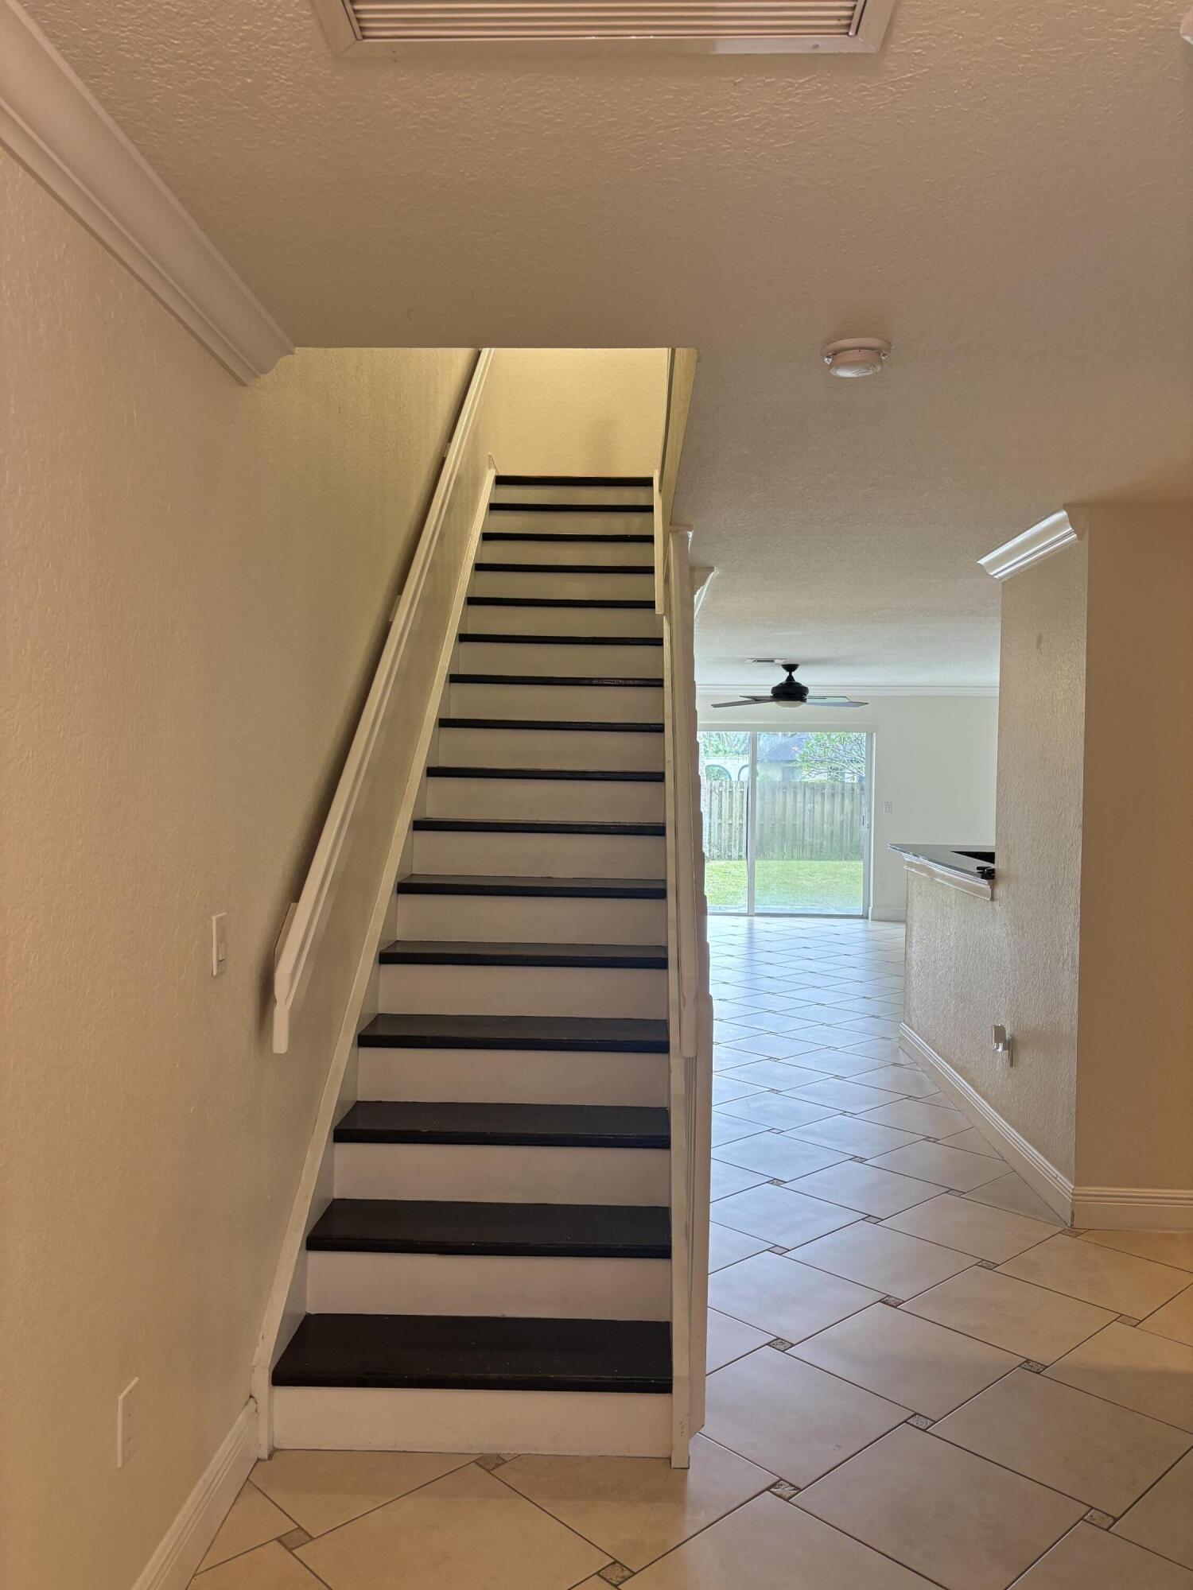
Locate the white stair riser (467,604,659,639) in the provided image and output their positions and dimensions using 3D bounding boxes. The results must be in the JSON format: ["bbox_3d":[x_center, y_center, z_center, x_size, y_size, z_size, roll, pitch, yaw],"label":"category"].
[{"bbox_3d":[-0.146,-0.766,5.398,0.872,0.159,0.019,1,1,2],"label":"white stair riser"}]

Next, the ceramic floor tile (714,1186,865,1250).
[{"bbox_3d":[0.637,1.472,4.186,0.454,0.010,0.454,0,2,-43],"label":"ceramic floor tile"}]

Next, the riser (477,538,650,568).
[{"bbox_3d":[-0.141,-1.181,5.970,0.851,0.161,0.022,1,1,2],"label":"riser"}]

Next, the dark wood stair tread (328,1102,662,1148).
[{"bbox_3d":[-0.245,0.903,3.272,0.883,0.035,0.259,1,1,2],"label":"dark wood stair tread"}]

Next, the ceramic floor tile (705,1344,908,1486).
[{"bbox_3d":[0.451,1.498,2.899,0.454,0.010,0.454,0,2,-43],"label":"ceramic floor tile"}]

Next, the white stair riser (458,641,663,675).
[{"bbox_3d":[-0.151,-0.571,5.178,0.883,0.161,0.020,1,1,0],"label":"white stair riser"}]

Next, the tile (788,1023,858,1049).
[{"bbox_3d":[1.352,1.406,6.939,0.447,0.010,0.447,0,2,-43],"label":"tile"}]

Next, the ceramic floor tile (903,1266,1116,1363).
[{"bbox_3d":[1.188,1.495,3.450,0.454,0.010,0.454,0,2,-43],"label":"ceramic floor tile"}]

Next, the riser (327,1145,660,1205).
[{"bbox_3d":[-0.253,1.012,3.203,0.894,0.156,0.022,1,1,2],"label":"riser"}]

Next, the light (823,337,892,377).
[{"bbox_3d":[0.567,-0.951,2.610,0.147,0.043,0.147,1,1,0],"label":"light"}]

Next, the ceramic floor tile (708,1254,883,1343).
[{"bbox_3d":[0.544,1.485,3.542,0.454,0.010,0.454,0,2,-43],"label":"ceramic floor tile"}]

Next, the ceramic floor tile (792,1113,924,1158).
[{"bbox_3d":[1.075,1.433,4.997,0.448,0.012,0.448,0,2,-43],"label":"ceramic floor tile"}]

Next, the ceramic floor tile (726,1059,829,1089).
[{"bbox_3d":[0.894,1.409,5.988,0.448,0.012,0.448,0,2,-43],"label":"ceramic floor tile"}]

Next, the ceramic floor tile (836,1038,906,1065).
[{"bbox_3d":[1.651,1.431,6.667,0.454,0.010,0.454,0,2,-43],"label":"ceramic floor tile"}]

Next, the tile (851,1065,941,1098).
[{"bbox_3d":[1.538,1.429,5.946,0.448,0.010,0.448,0,2,-43],"label":"tile"}]

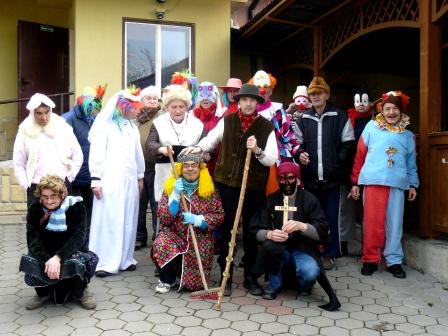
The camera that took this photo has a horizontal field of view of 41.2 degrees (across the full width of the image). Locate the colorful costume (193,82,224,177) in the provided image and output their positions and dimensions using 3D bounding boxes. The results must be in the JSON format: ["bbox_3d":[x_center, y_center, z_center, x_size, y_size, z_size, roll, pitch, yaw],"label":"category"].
[{"bbox_3d":[-0.140,0.050,5.759,0.520,1.760,0.360,0,6,2],"label":"colorful costume"}]

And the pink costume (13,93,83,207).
[{"bbox_3d":[-1.586,0.157,5.350,0.600,1.670,0.400,0,1,-7],"label":"pink costume"}]

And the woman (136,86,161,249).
[{"bbox_3d":[-0.807,-0.005,6.450,0.520,1.760,0.380,0,1,-11],"label":"woman"}]

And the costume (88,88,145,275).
[{"bbox_3d":[-0.975,0.133,5.427,0.520,1.660,0.430,-4,8,-36],"label":"costume"}]

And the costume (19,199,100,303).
[{"bbox_3d":[-1.282,0.583,4.712,0.590,0.800,0.600,-1,6,-7],"label":"costume"}]

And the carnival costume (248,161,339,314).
[{"bbox_3d":[0.574,0.520,4.850,0.750,1.120,0.680,0,1,6],"label":"carnival costume"}]

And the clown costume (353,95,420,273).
[{"bbox_3d":[1.450,0.114,5.404,0.600,1.560,0.380,0,6,0],"label":"clown costume"}]

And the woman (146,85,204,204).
[{"bbox_3d":[-0.457,0.102,5.500,0.560,1.750,0.420,0,1,-5],"label":"woman"}]

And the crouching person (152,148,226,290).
[{"bbox_3d":[-0.302,0.437,5.108,0.620,1.130,0.680,0,6,-3],"label":"crouching person"}]

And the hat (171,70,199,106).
[{"bbox_3d":[-0.395,-0.800,5.950,0.280,0.380,0.280,0,1,24],"label":"hat"}]

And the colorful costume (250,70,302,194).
[{"bbox_3d":[0.410,0.034,5.556,0.580,1.840,0.380,1,6,6],"label":"colorful costume"}]

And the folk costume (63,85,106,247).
[{"bbox_3d":[-1.384,0.051,5.950,0.540,1.750,0.420,-1,1,-30],"label":"folk costume"}]

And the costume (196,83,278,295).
[{"bbox_3d":[0.114,0.160,5.020,0.690,1.760,0.480,0,1,3],"label":"costume"}]

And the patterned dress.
[{"bbox_3d":[-0.302,0.576,5.123,0.600,0.830,0.580,0,6,-3],"label":"patterned dress"}]

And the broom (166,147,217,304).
[{"bbox_3d":[-0.307,0.433,5.000,0.260,1.310,0.120,-16,-13,0],"label":"broom"}]

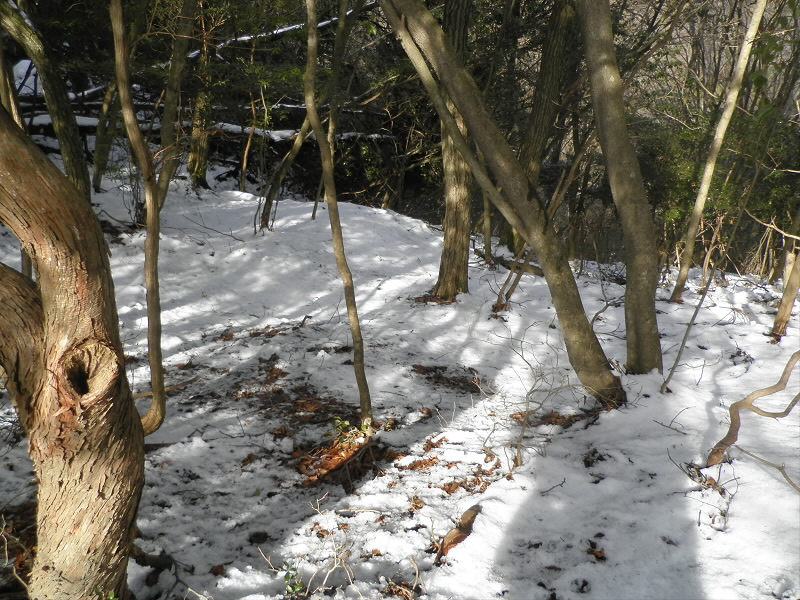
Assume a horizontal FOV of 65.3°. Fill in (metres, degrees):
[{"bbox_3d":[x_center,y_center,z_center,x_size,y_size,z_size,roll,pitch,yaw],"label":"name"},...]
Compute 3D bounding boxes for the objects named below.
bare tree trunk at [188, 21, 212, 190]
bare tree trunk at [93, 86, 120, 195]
[{"bbox_3d":[-2.792,-2.686,8.731,0.270,2.233,0.270,1,15,-18],"label":"bare tree trunk"},{"bbox_3d":[-4.060,-2.232,8.628,0.200,1.466,0.200,8,15,-27],"label":"bare tree trunk"}]

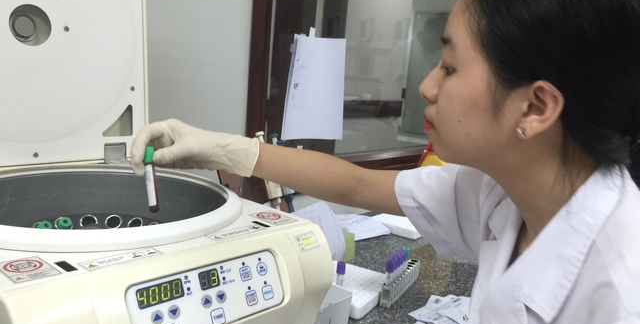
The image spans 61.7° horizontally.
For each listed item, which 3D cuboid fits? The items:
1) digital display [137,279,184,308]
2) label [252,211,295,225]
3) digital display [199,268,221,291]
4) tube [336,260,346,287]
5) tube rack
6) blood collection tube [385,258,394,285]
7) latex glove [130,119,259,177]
[{"bbox_3d":[-0.148,0.123,0.501,0.004,0.018,0.048,-21,-10,41],"label":"digital display"},{"bbox_3d":[-0.059,0.070,0.674,0.047,0.001,0.034,17,15,40],"label":"label"},{"bbox_3d":[-0.112,0.119,0.542,0.004,0.018,0.024,-21,-10,41],"label":"digital display"},{"bbox_3d":[0.032,0.197,0.861,0.015,0.078,0.015,8,10,25],"label":"tube"},{"bbox_3d":[0.146,0.215,0.963,0.019,0.036,0.172,8,10,25],"label":"tube rack"},{"bbox_3d":[0.116,0.199,0.893,0.015,0.078,0.015,8,10,25],"label":"blood collection tube"},{"bbox_3d":[-0.157,-0.017,0.665,0.152,0.070,0.082,0,10,-24],"label":"latex glove"}]

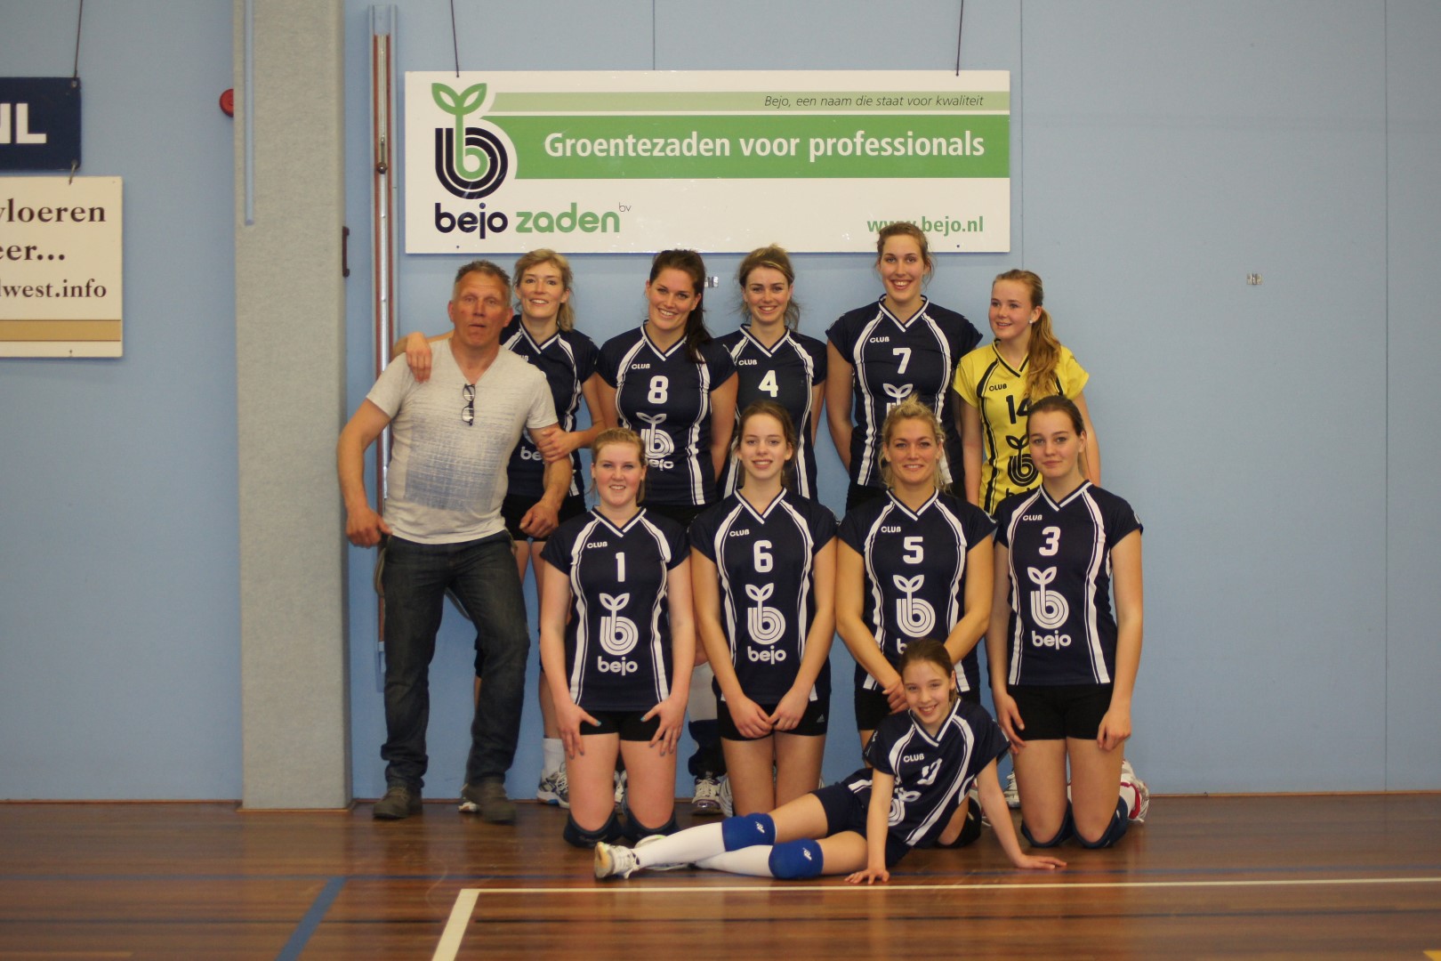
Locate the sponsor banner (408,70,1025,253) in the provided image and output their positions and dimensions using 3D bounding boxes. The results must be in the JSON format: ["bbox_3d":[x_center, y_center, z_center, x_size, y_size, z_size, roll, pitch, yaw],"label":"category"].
[{"bbox_3d":[-0.042,-1.051,10.850,2.000,0.600,0.030,0,2,-1],"label":"sponsor banner"}]

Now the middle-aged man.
[{"bbox_3d":[-0.858,0.189,10.550,0.740,1.775,0.420,0,2,-3],"label":"middle-aged man"}]

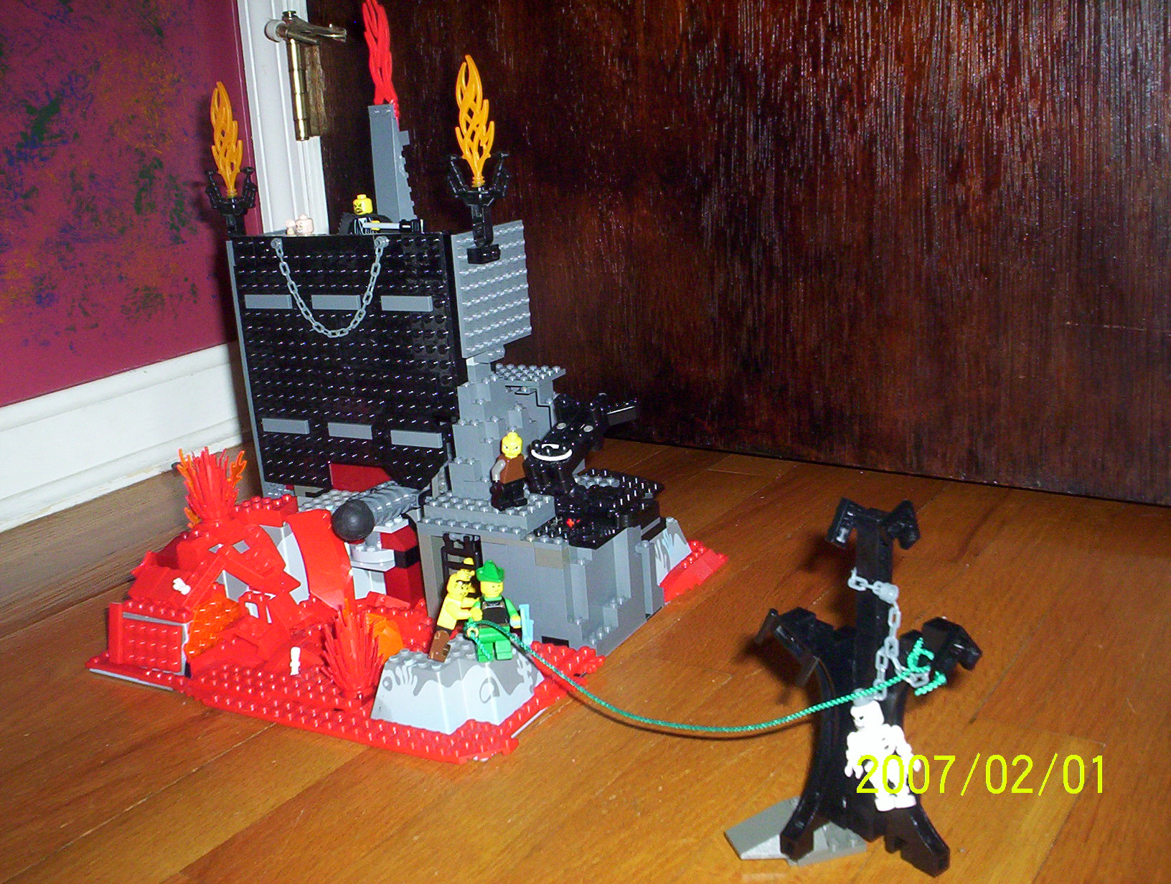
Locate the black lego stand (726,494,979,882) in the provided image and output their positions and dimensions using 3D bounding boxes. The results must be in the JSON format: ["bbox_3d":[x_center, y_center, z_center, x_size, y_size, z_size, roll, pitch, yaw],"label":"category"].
[{"bbox_3d":[0.095,0.086,0.463,0.088,0.138,0.060,1,16,18],"label":"black lego stand"}]

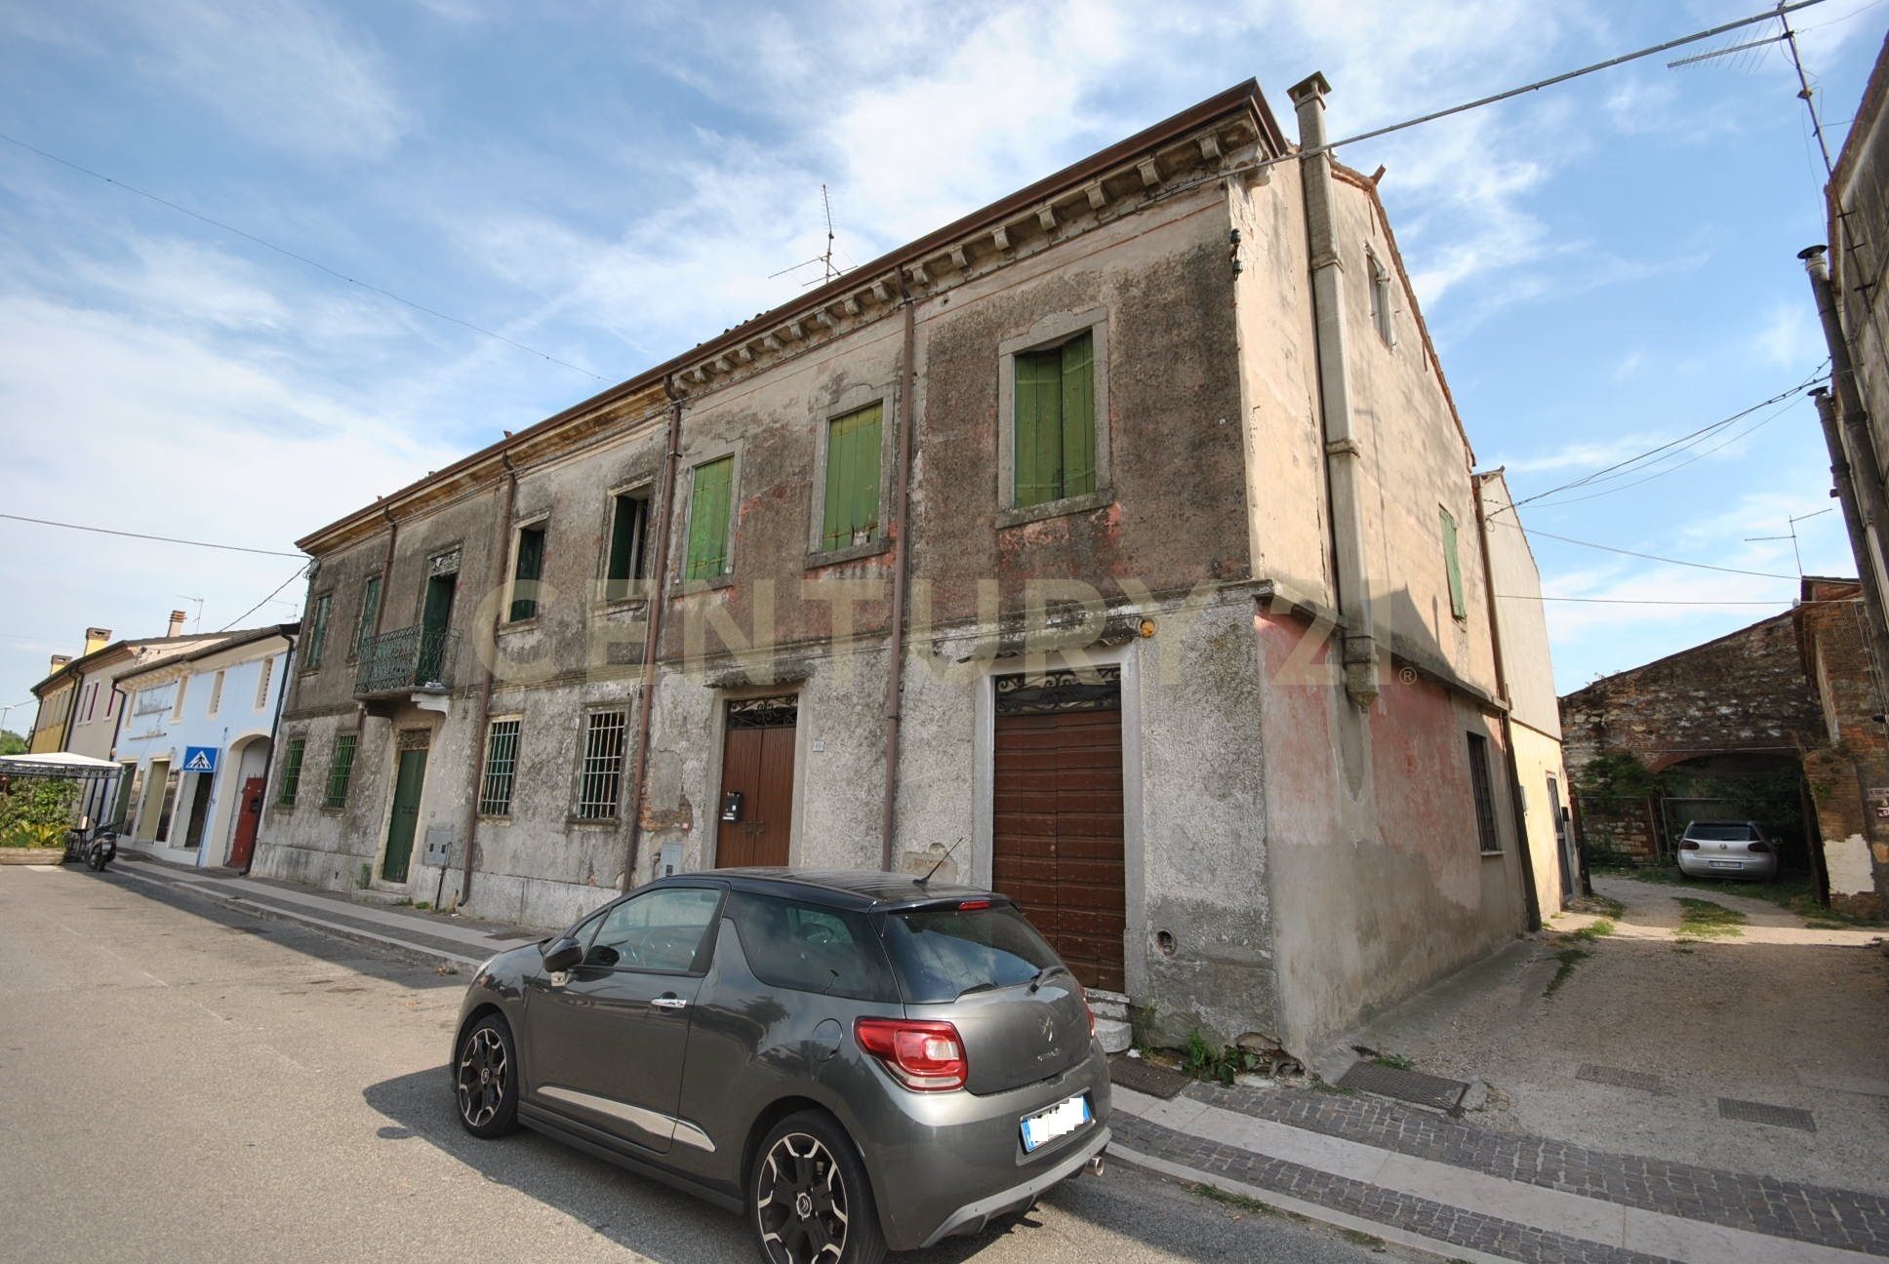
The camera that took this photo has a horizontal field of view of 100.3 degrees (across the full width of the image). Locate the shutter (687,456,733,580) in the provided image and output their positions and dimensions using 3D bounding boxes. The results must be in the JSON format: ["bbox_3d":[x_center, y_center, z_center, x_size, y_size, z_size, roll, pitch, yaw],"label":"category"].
[{"bbox_3d":[-2.990,-1.440,10.161,0.810,1.570,0.050,-7,-15,35],"label":"shutter"}]

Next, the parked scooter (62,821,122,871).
[{"bbox_3d":[-20.250,5.060,18.750,1.800,1.130,0.660,-8,-15,34],"label":"parked scooter"}]

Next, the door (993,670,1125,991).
[{"bbox_3d":[0.948,1.570,6.606,1.200,2.480,0.080,-7,-15,35],"label":"door"}]

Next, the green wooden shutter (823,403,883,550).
[{"bbox_3d":[-1.027,-1.739,8.835,0.820,1.630,0.050,-8,-15,34],"label":"green wooden shutter"}]

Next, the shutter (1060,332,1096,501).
[{"bbox_3d":[1.234,-2.019,7.336,0.040,1.630,0.388,12,-16,-41],"label":"shutter"}]

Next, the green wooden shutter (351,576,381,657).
[{"bbox_3d":[-11.733,-0.290,16.165,0.820,1.630,0.050,-8,-15,34],"label":"green wooden shutter"}]

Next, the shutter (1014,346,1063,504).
[{"bbox_3d":[0.916,-1.962,7.622,0.461,1.630,0.040,-1,-12,9],"label":"shutter"}]

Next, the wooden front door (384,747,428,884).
[{"bbox_3d":[-9.493,3.200,13.879,0.982,2.302,0.060,-8,-15,34],"label":"wooden front door"}]

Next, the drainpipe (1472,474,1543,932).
[{"bbox_3d":[9.360,0.987,13.204,0.130,7.600,0.130,-8,-15,34],"label":"drainpipe"}]

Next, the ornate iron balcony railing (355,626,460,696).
[{"bbox_3d":[-9.438,0.572,13.877,2.200,1.020,0.620,-8,-15,34],"label":"ornate iron balcony railing"}]

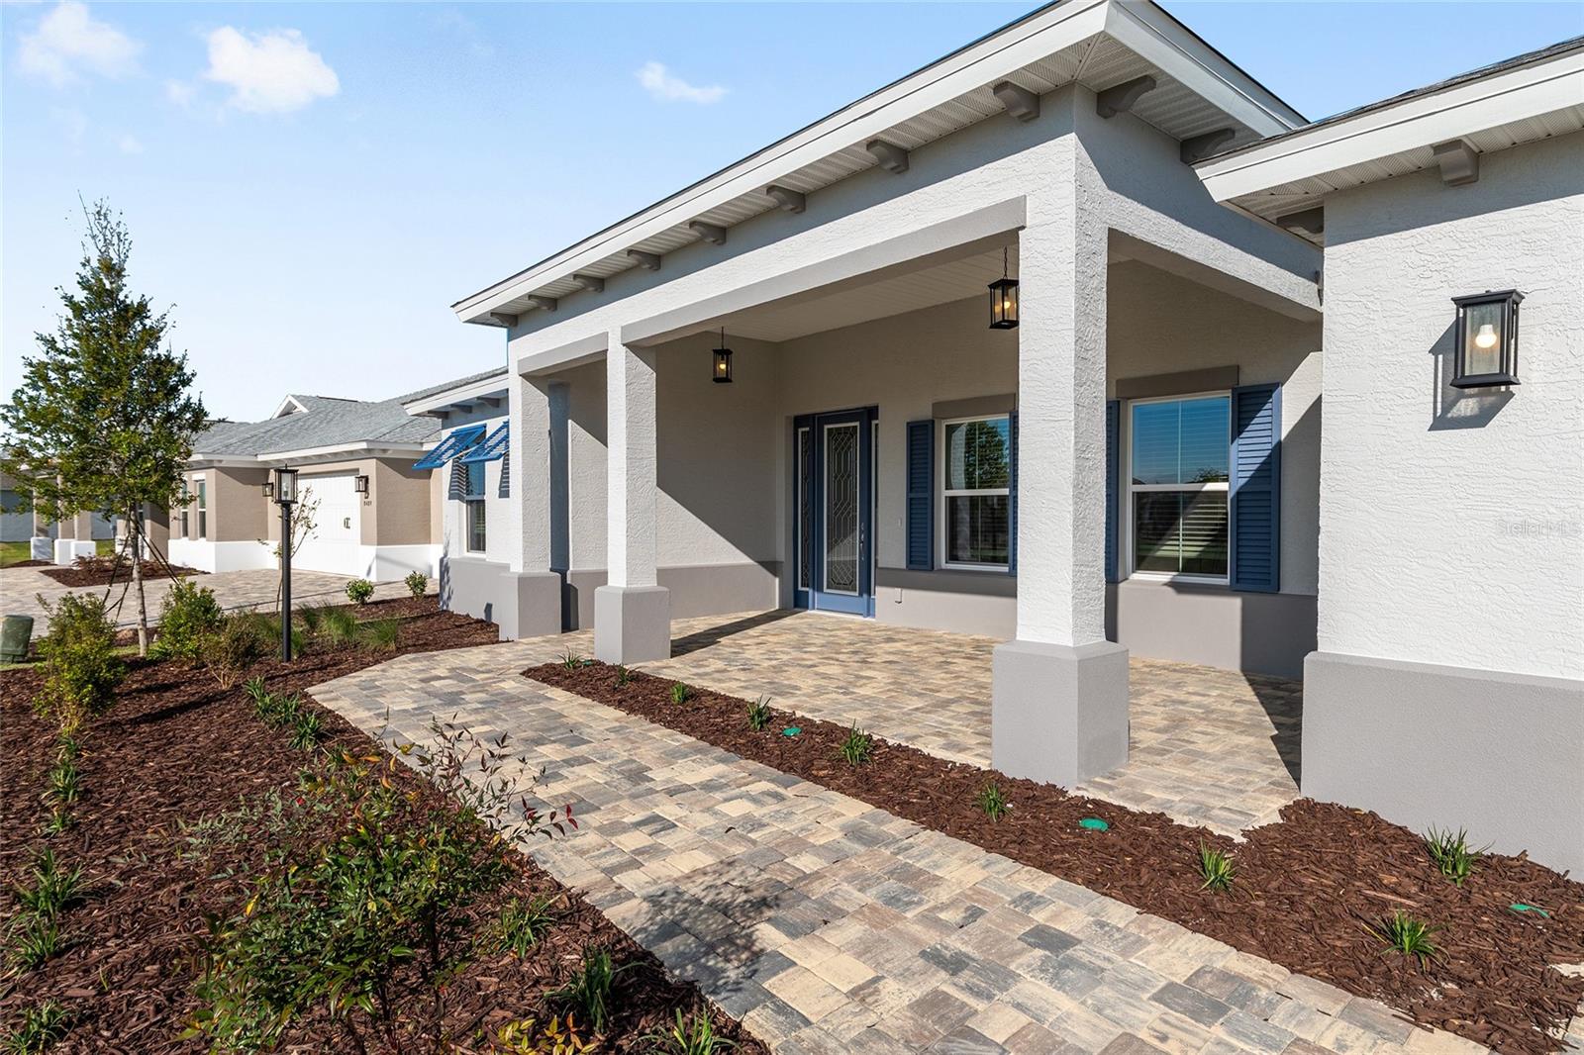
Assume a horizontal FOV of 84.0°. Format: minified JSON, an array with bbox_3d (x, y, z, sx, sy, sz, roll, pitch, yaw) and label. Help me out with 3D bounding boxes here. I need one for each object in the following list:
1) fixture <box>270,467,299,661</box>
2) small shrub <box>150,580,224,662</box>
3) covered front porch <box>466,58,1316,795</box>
[{"bbox_3d":[-4.661,0.331,8.120,0.190,1.820,0.190,-1,1,-40],"label":"fixture"},{"bbox_3d":[-5.779,0.874,8.400,0.630,0.770,0.630,-1,1,-40],"label":"small shrub"},{"bbox_3d":[0.434,-0.504,7.749,3.608,3.224,6.969,-1,1,-40],"label":"covered front porch"}]

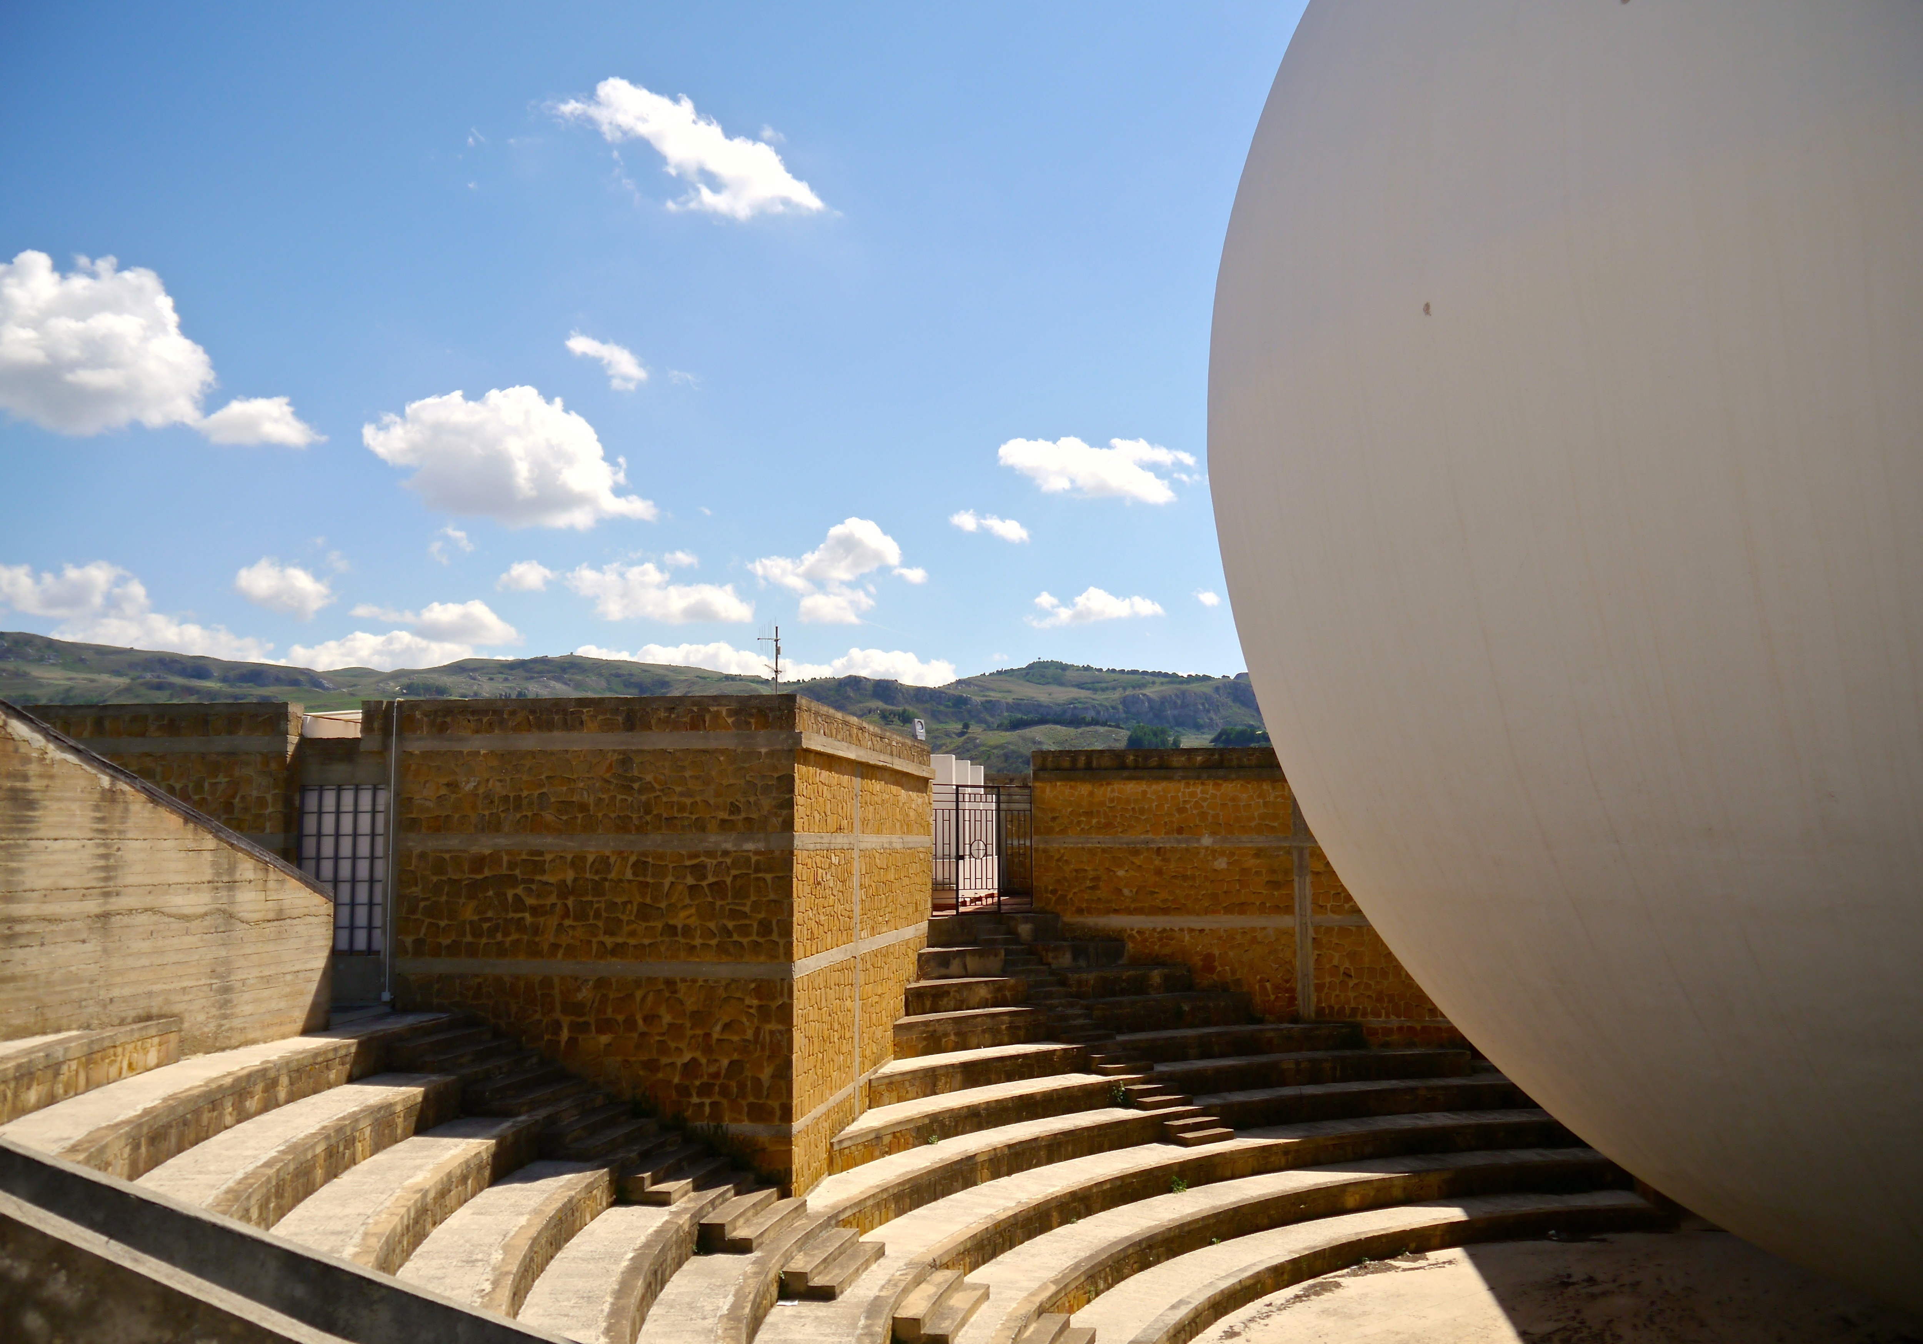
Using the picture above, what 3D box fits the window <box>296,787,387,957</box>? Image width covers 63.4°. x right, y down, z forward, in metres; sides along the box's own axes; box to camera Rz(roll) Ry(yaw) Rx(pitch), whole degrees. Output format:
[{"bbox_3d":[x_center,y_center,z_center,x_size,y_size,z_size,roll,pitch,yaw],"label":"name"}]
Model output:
[{"bbox_3d":[-7.042,2.246,17.727,1.149,1.913,0.100,-1,-6,8],"label":"window"}]

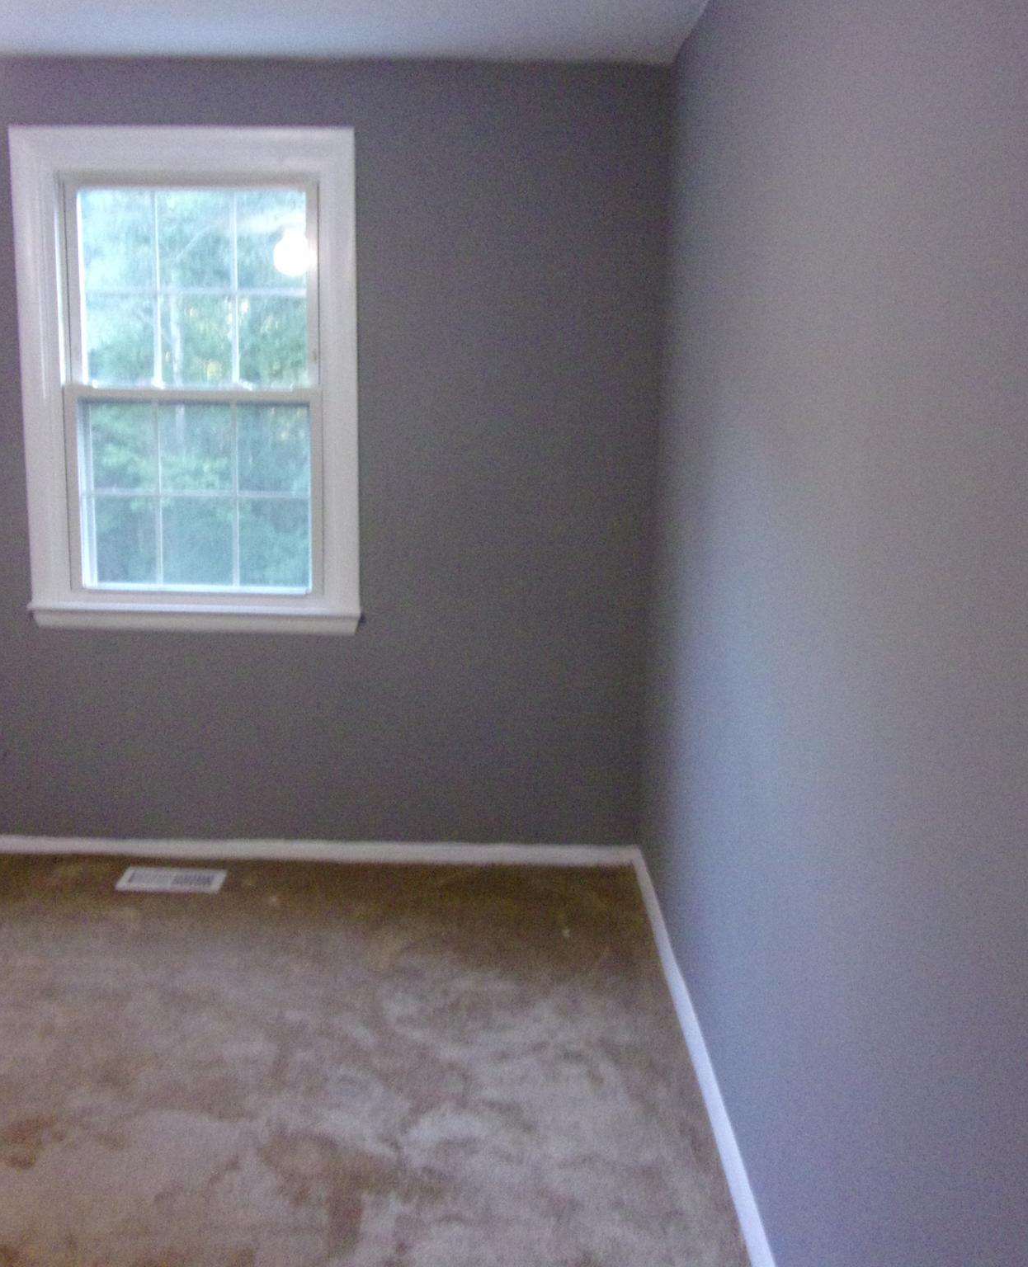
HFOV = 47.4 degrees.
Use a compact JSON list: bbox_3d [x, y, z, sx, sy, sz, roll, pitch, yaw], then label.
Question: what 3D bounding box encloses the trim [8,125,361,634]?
[{"bbox_3d":[-0.927,-0.697,3.369,0.960,1.400,0.110,1,12,0],"label":"trim"}]

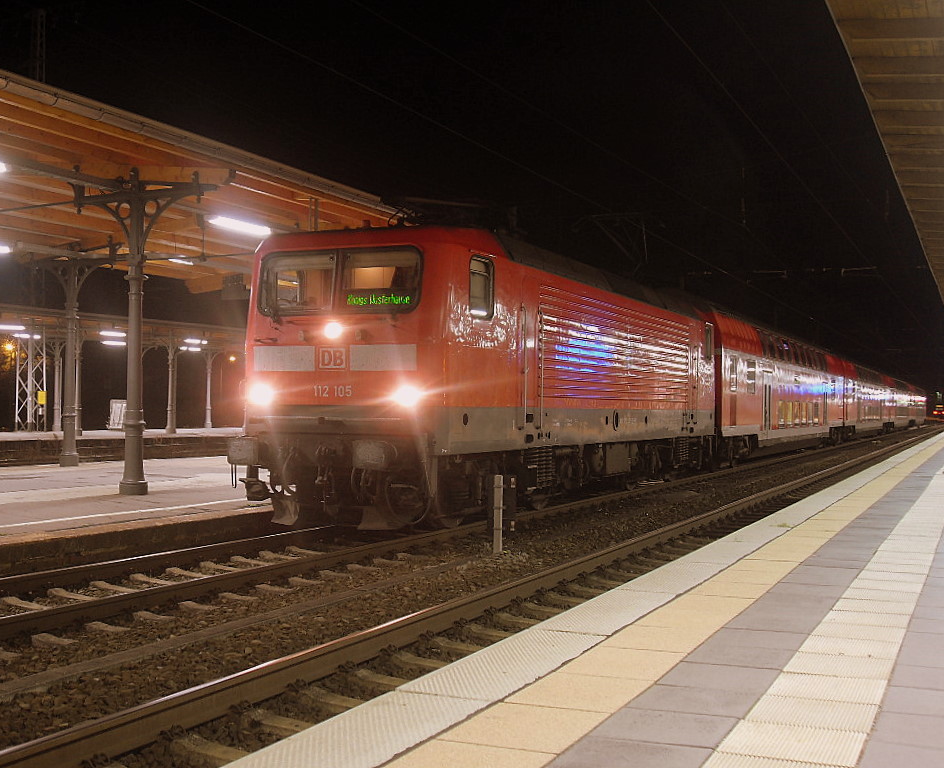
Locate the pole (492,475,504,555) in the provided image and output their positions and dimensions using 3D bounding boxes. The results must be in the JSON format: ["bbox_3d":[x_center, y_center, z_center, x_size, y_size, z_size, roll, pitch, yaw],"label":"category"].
[{"bbox_3d":[0.303,1.488,13.612,0.110,0.920,0.090,0,-2,23],"label":"pole"}]

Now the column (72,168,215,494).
[{"bbox_3d":[-5.062,-0.796,18.039,2.600,4.950,0.450,0,-2,23],"label":"column"}]

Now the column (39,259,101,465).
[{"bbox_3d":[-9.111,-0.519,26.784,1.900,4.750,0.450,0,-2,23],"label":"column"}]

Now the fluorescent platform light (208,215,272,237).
[{"bbox_3d":[-4.069,-2.777,20.800,0.200,0.140,1.600,0,-2,23],"label":"fluorescent platform light"}]

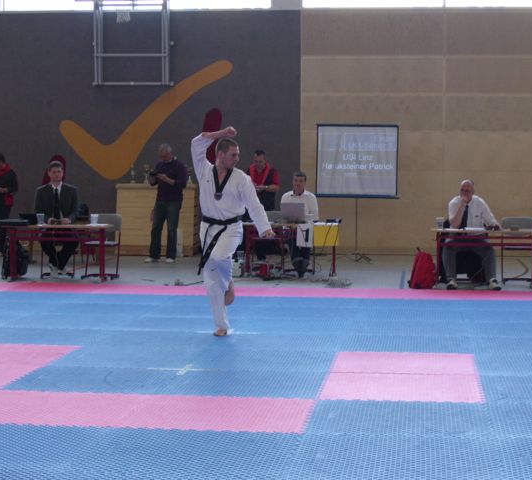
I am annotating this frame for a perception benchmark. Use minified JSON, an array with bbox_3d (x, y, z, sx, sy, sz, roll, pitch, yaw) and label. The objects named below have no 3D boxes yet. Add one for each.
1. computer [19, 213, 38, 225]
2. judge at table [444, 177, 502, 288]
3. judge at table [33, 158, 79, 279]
[{"bbox_3d":[-2.965,-0.268,15.800,0.310,0.160,0.250,1,3,18],"label":"computer"},{"bbox_3d":[2.460,-0.088,15.100,0.660,1.290,0.980,1,3,9],"label":"judge at table"},{"bbox_3d":[-2.675,-0.277,16.100,0.530,1.430,0.760,0,3,-6],"label":"judge at table"}]

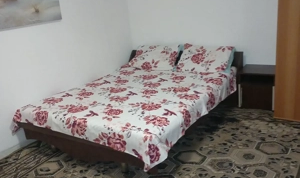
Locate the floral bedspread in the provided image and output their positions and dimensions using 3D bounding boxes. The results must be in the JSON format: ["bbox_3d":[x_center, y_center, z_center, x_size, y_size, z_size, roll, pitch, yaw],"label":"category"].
[{"bbox_3d":[-0.130,0.078,3.370,1.642,0.283,2.022,6,21,31],"label":"floral bedspread"}]

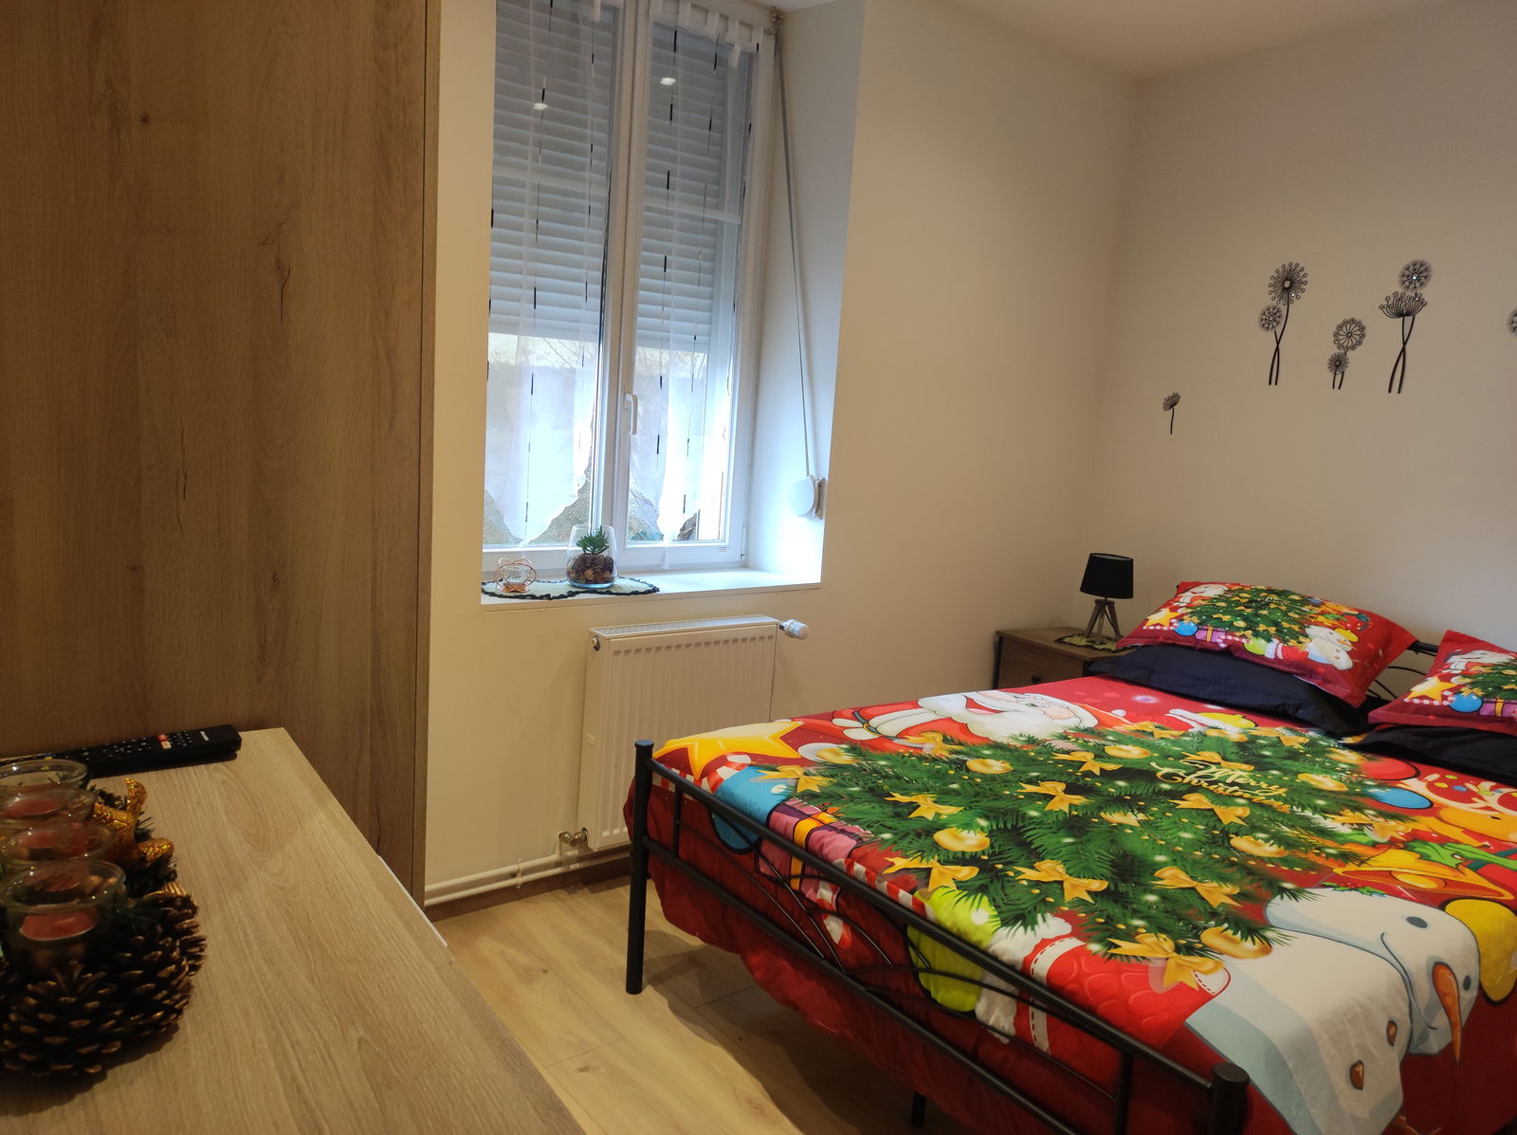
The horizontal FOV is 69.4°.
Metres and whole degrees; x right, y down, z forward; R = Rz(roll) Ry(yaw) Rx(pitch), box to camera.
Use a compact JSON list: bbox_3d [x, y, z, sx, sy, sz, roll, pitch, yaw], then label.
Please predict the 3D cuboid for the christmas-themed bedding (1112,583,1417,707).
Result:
[{"bbox_3d":[1.518,0.213,3.317,0.430,0.135,0.745,-29,27,-30],"label":"christmas-themed bedding"}]

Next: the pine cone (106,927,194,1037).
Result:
[{"bbox_3d":[-0.331,0.222,0.591,0.048,0.064,0.048,-3,12,-38],"label":"pine cone"}]

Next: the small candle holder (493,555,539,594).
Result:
[{"bbox_3d":[-0.671,0.016,3.021,0.118,0.091,0.118,-3,12,-38],"label":"small candle holder"}]

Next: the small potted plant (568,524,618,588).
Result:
[{"bbox_3d":[-0.475,-0.034,3.162,0.143,0.170,0.143,4,9,-1],"label":"small potted plant"}]

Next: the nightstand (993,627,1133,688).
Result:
[{"bbox_3d":[1.128,0.565,3.982,0.385,0.609,0.430,-2,11,-33],"label":"nightstand"}]

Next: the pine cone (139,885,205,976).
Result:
[{"bbox_3d":[-0.347,0.214,0.638,0.045,0.059,0.045,-3,12,-38],"label":"pine cone"}]

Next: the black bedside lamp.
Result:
[{"bbox_3d":[1.263,0.114,3.964,0.170,0.308,0.170,-3,12,-38],"label":"black bedside lamp"}]

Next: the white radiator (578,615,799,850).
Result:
[{"bbox_3d":[-0.216,0.452,3.136,0.591,0.583,0.110,-3,12,-38],"label":"white radiator"}]

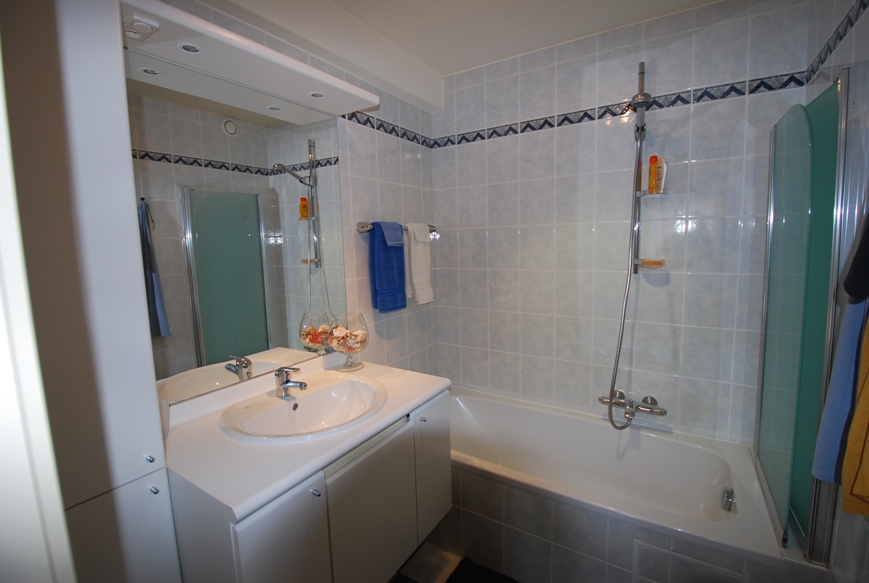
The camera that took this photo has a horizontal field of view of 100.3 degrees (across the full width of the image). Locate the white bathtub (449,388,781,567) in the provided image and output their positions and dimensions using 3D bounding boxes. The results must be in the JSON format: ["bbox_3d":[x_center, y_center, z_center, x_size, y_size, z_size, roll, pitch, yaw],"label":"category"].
[{"bbox_3d":[0.554,0.942,1.815,1.690,0.460,0.700,3,9,32],"label":"white bathtub"}]

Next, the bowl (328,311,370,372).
[{"bbox_3d":[-0.384,0.222,1.642,0.187,0.250,0.187,-2,8,0],"label":"bowl"}]

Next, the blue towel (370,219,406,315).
[{"bbox_3d":[-0.239,-0.132,1.929,0.085,0.470,0.240,3,9,32],"label":"blue towel"}]

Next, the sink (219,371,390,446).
[{"bbox_3d":[-0.402,0.466,1.279,0.475,0.170,0.570,3,9,32],"label":"sink"}]

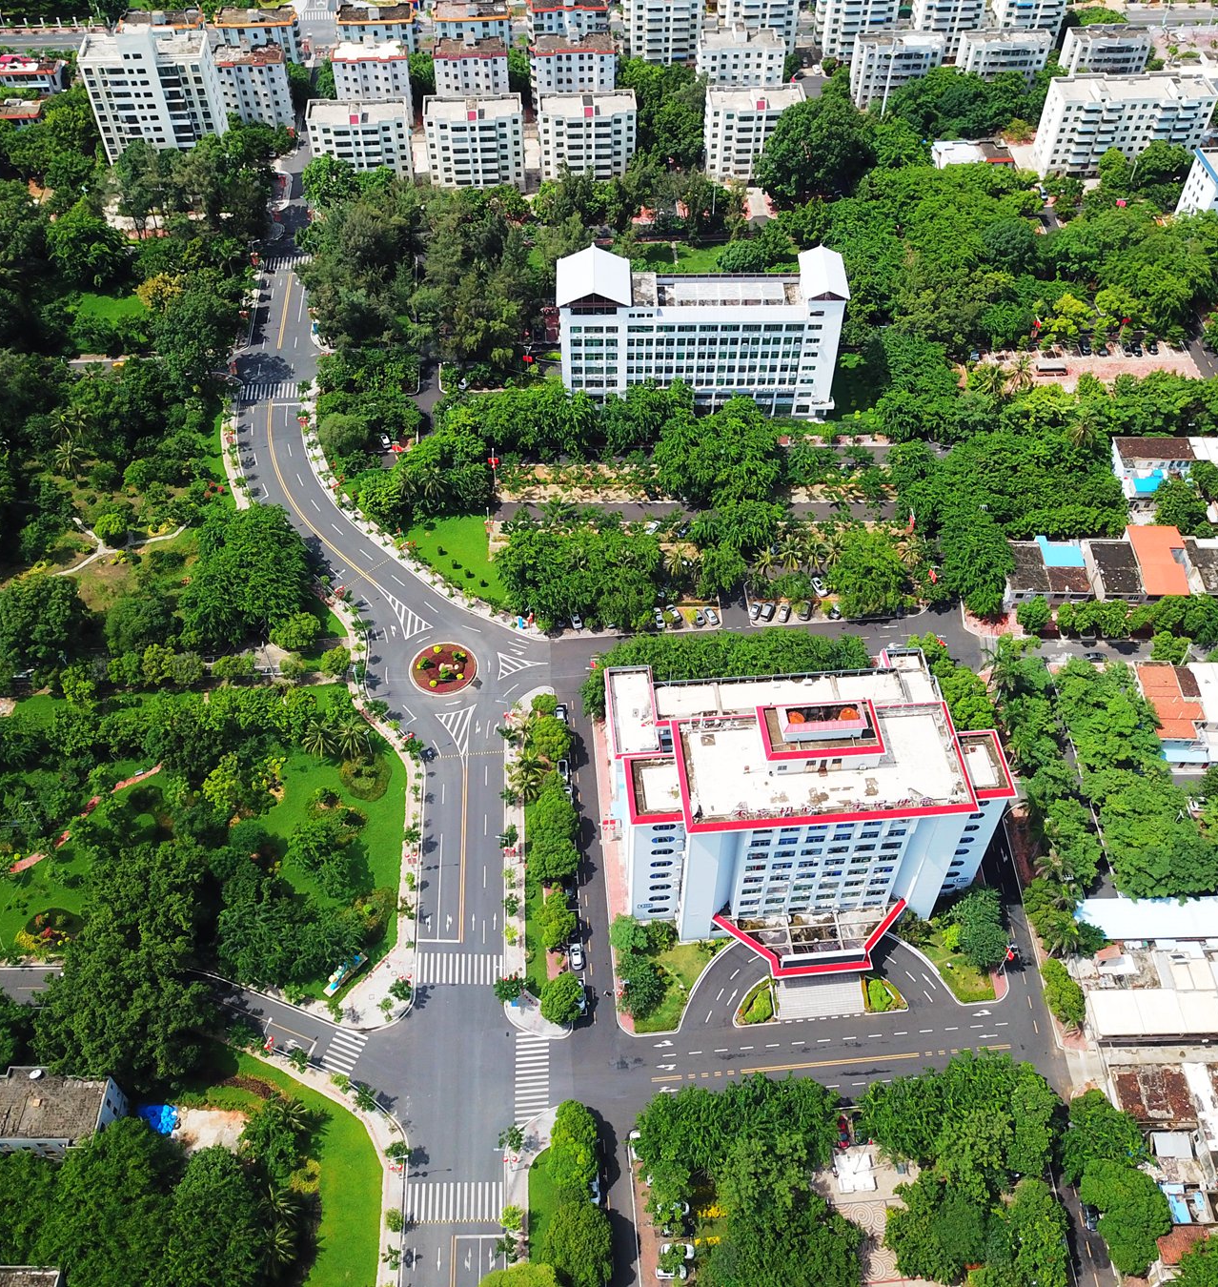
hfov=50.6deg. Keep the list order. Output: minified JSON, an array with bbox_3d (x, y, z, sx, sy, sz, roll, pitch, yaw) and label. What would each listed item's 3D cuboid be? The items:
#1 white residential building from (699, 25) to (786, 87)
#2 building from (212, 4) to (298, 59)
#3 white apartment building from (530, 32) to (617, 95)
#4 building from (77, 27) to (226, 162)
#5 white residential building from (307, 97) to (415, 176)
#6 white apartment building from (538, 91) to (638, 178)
[{"bbox_3d":[37.110,-163.550,369.620,24.200,20.500,12.800,-3,51,-2],"label":"white residential building"},{"bbox_3d":[-103.360,-178.810,382.990,23.500,17.300,12.800,-2,50,-2],"label":"building"},{"bbox_3d":[-9.670,-160.730,366.820,23.800,21.500,12.300,-3,51,-2],"label":"white apartment building"},{"bbox_3d":[-123.440,-151.120,351.330,32.400,33.800,15.400,-3,51,-2],"label":"building"},{"bbox_3d":[-64.610,-129.480,338.400,25.670,23.300,13.940,-2,50,-2],"label":"white residential building"},{"bbox_3d":[-5.560,-132.530,341.090,25.170,23.300,14.520,-2,50,-2],"label":"white apartment building"}]

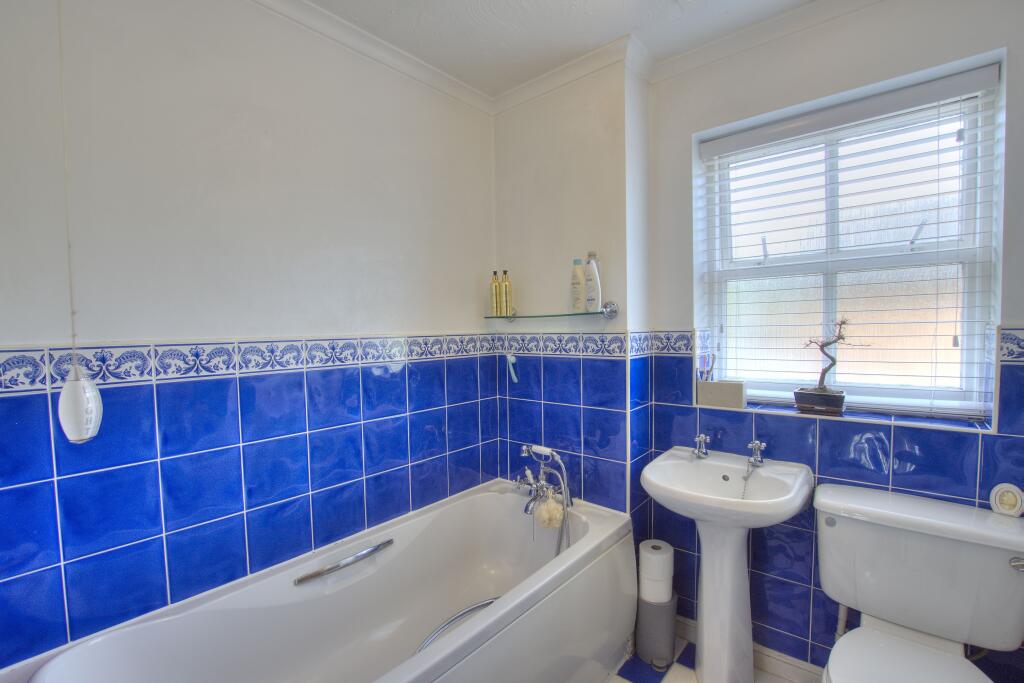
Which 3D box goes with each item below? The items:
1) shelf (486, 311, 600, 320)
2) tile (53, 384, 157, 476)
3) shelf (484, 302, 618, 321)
[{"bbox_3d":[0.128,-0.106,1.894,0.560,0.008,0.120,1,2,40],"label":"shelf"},{"bbox_3d":[-0.985,0.211,1.110,0.009,0.200,0.199,1,2,40],"label":"tile"},{"bbox_3d":[0.145,-0.118,1.908,0.600,0.065,0.130,1,3,40],"label":"shelf"}]

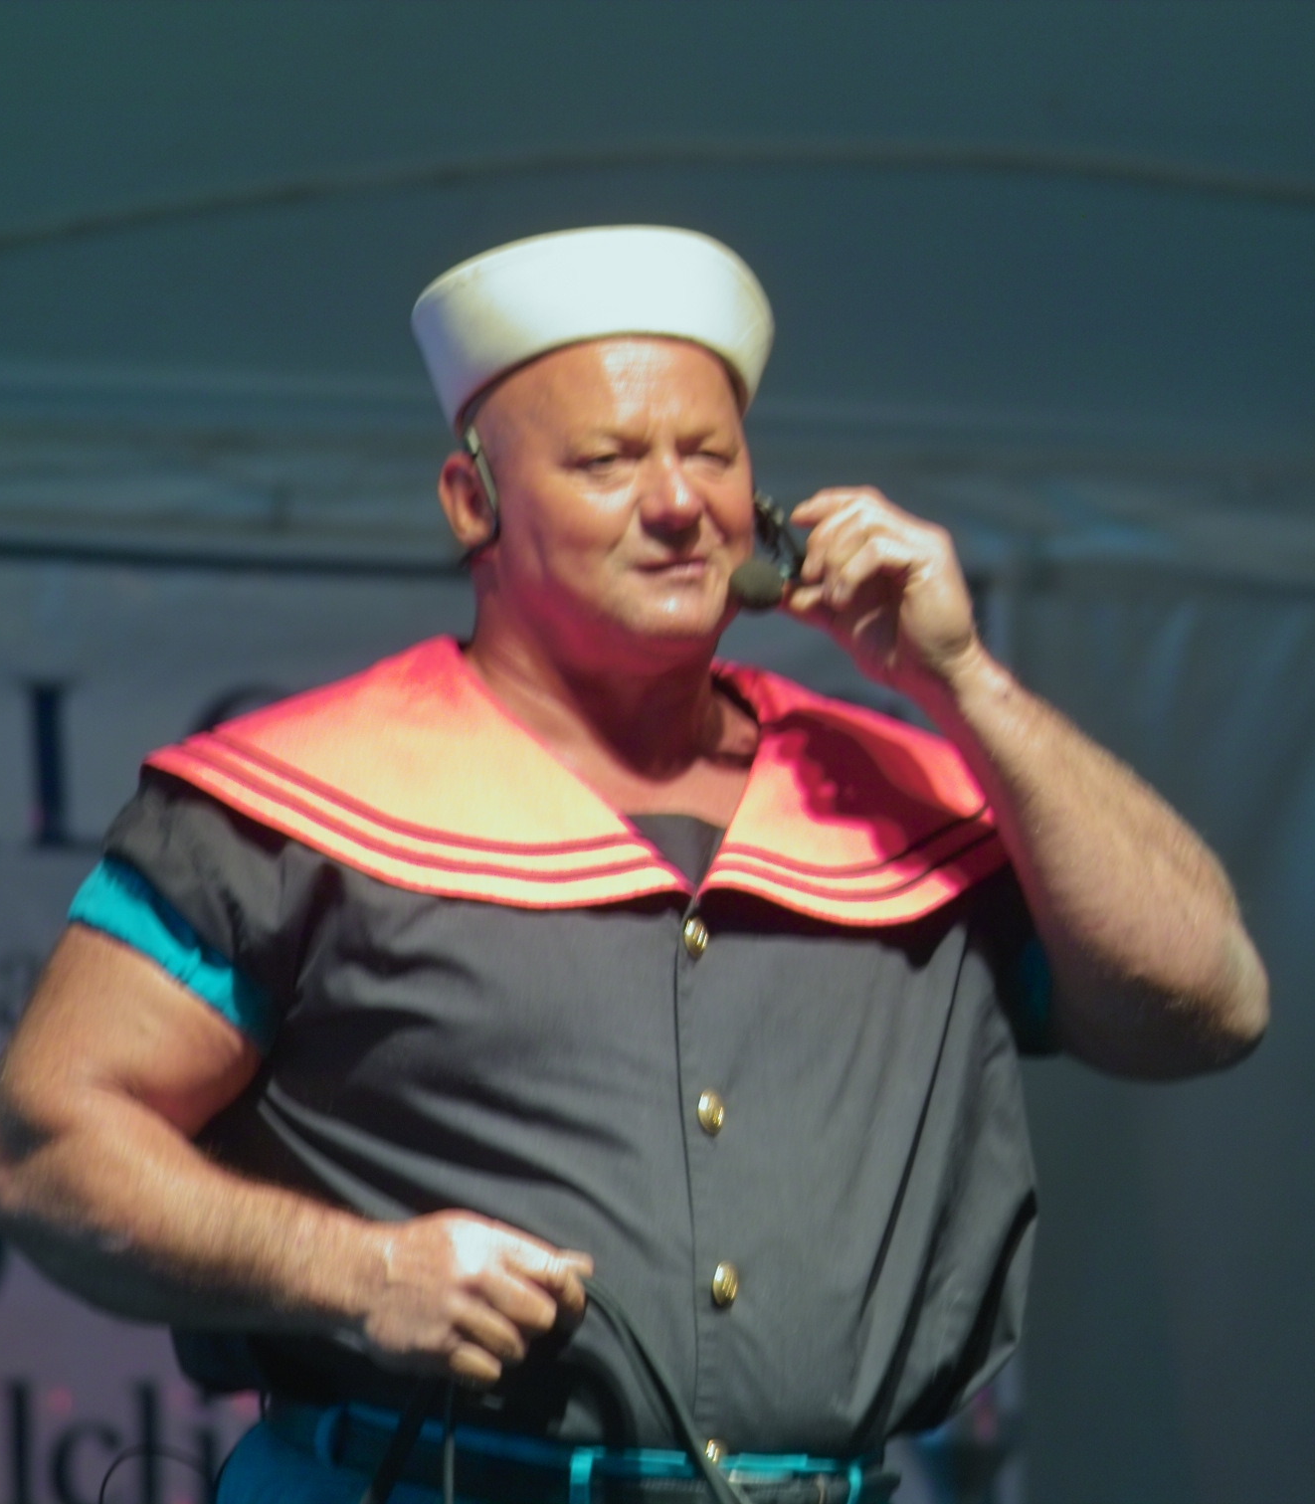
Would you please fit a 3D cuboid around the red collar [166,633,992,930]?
[{"bbox_3d":[-0.044,0.019,6.750,0.520,0.200,0.310,2,-6,-25],"label":"red collar"}]

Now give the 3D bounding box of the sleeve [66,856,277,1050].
[{"bbox_3d":[-0.287,0.120,6.640,0.140,0.065,0.140,33,-11,-21],"label":"sleeve"}]

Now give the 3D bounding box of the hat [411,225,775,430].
[{"bbox_3d":[-0.037,-0.234,6.760,0.218,0.090,0.230,-4,-29,-2],"label":"hat"}]

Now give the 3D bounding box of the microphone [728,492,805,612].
[{"bbox_3d":[0.065,-0.119,6.660,0.048,0.071,0.050,2,-6,-20],"label":"microphone"}]

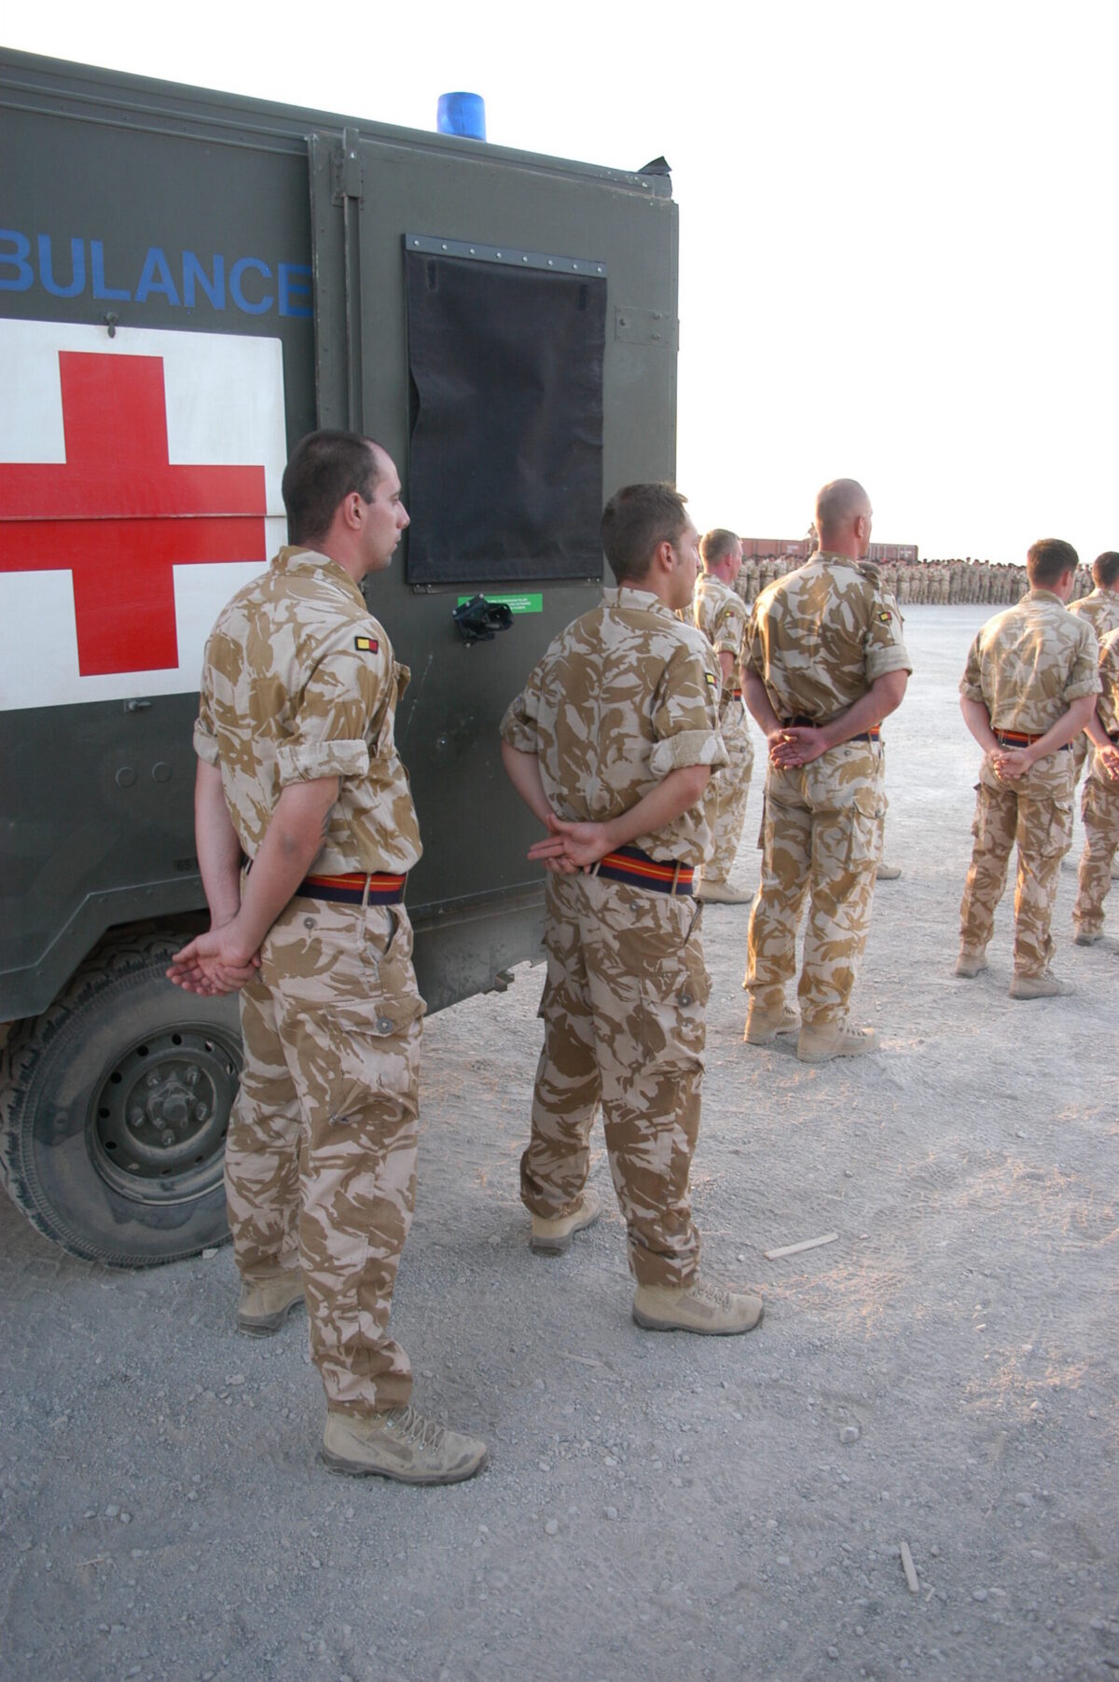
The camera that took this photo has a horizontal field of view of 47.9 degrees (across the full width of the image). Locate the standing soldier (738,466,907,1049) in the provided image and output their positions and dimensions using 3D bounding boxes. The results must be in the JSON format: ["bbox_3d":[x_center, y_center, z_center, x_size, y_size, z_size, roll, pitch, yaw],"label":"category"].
[{"bbox_3d":[0.822,-0.210,4.068,0.473,1.849,0.561,-8,15,-34],"label":"standing soldier"}]

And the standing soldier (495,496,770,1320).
[{"bbox_3d":[0.146,0.140,2.751,0.480,1.775,0.570,-8,15,-32],"label":"standing soldier"}]

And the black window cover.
[{"bbox_3d":[-0.114,-0.995,2.980,0.537,0.750,0.035,-8,15,-32],"label":"black window cover"}]

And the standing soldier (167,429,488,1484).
[{"bbox_3d":[-0.437,0.194,2.333,0.478,1.832,0.567,-7,14,-30],"label":"standing soldier"}]

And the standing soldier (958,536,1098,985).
[{"bbox_3d":[1.806,-0.289,4.936,0.490,1.746,0.581,-7,14,-30],"label":"standing soldier"}]

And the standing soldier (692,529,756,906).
[{"bbox_3d":[0.736,-0.609,6.166,0.480,1.783,0.570,-7,14,-29],"label":"standing soldier"}]

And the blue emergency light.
[{"bbox_3d":[-0.262,-1.915,3.350,0.131,0.155,0.131,0,12,0],"label":"blue emergency light"}]

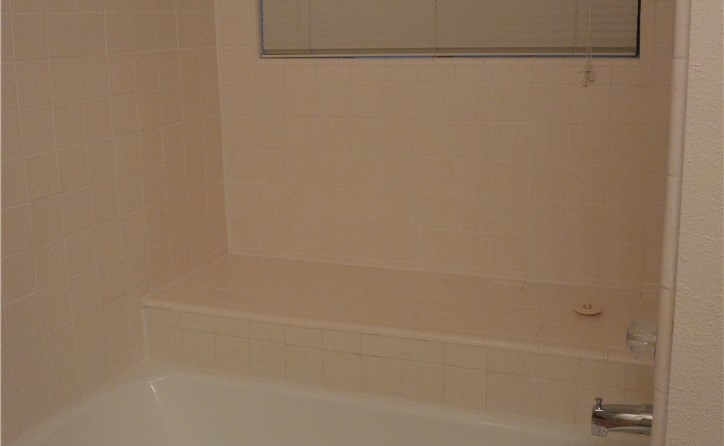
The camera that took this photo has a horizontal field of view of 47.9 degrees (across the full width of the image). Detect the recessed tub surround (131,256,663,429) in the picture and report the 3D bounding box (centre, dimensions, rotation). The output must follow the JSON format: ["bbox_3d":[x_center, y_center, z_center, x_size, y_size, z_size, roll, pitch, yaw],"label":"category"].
[{"bbox_3d":[0.106,0.307,2.390,1.429,0.191,0.528,4,15,21],"label":"recessed tub surround"}]

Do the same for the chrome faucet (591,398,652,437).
[{"bbox_3d":[0.509,0.379,1.575,0.123,0.079,0.059,4,15,21],"label":"chrome faucet"}]

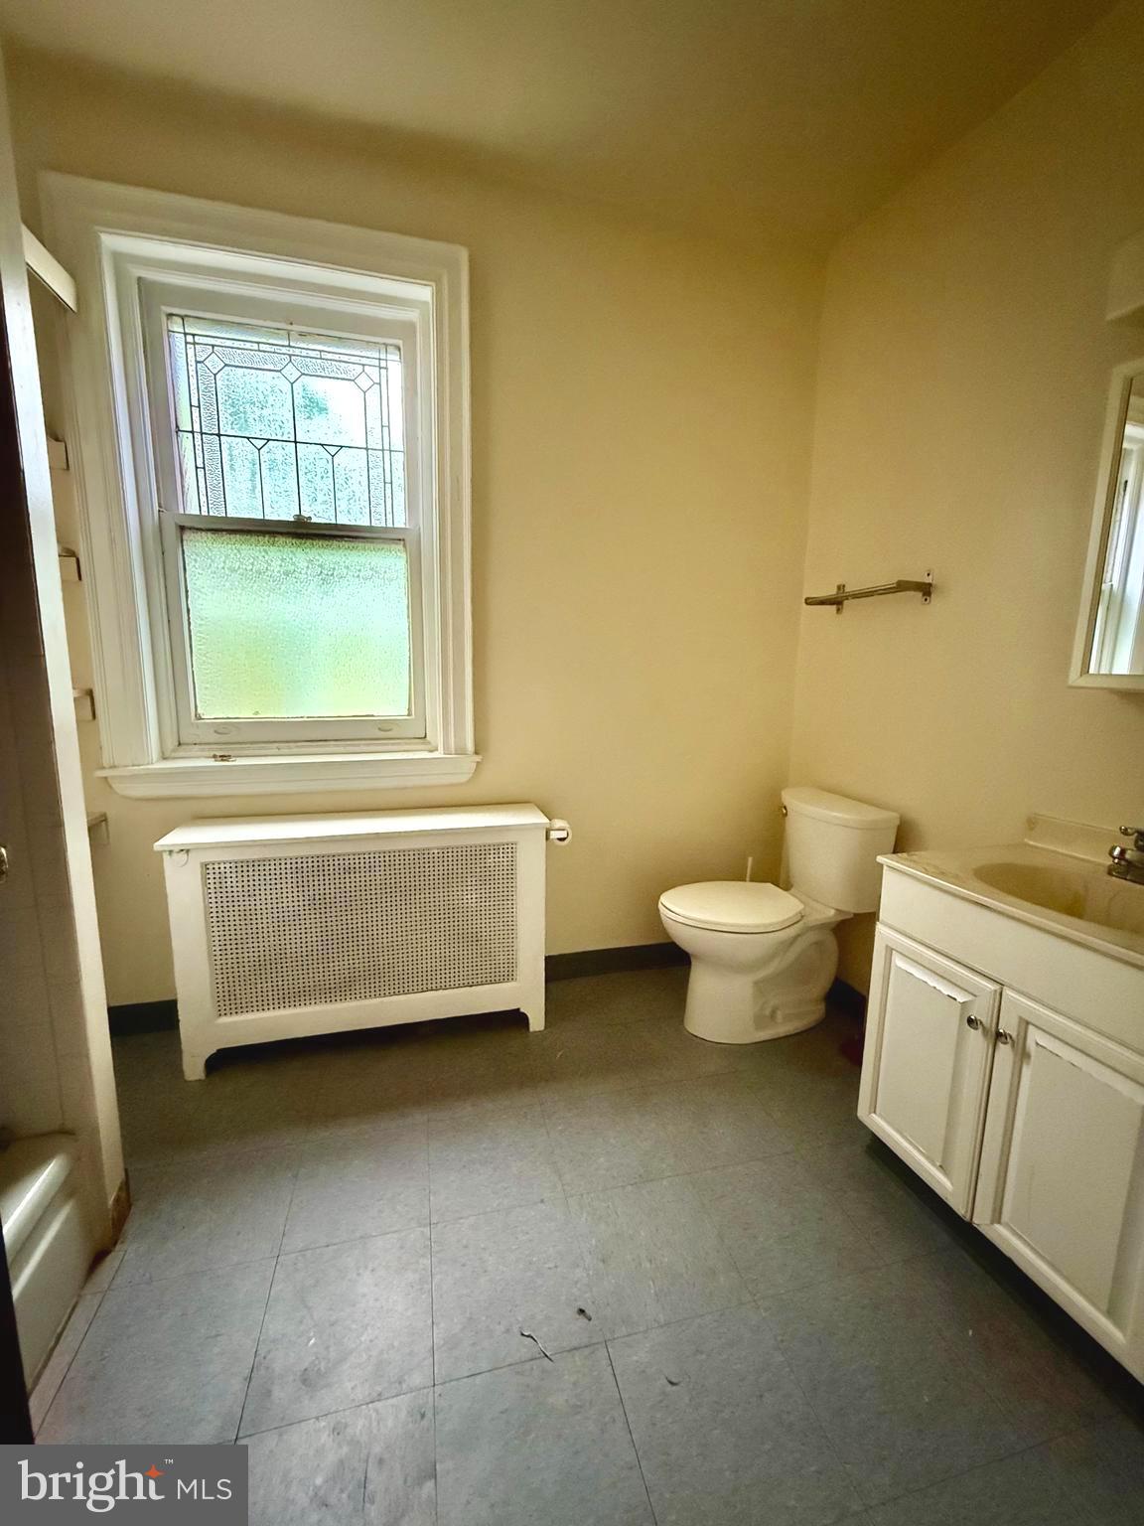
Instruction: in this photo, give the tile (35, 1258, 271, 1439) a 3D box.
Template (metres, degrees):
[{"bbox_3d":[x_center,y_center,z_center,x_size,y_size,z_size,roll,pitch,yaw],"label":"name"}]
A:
[{"bbox_3d":[-0.705,1.037,1.075,0.301,0.006,0.310,-2,10,-14],"label":"tile"}]

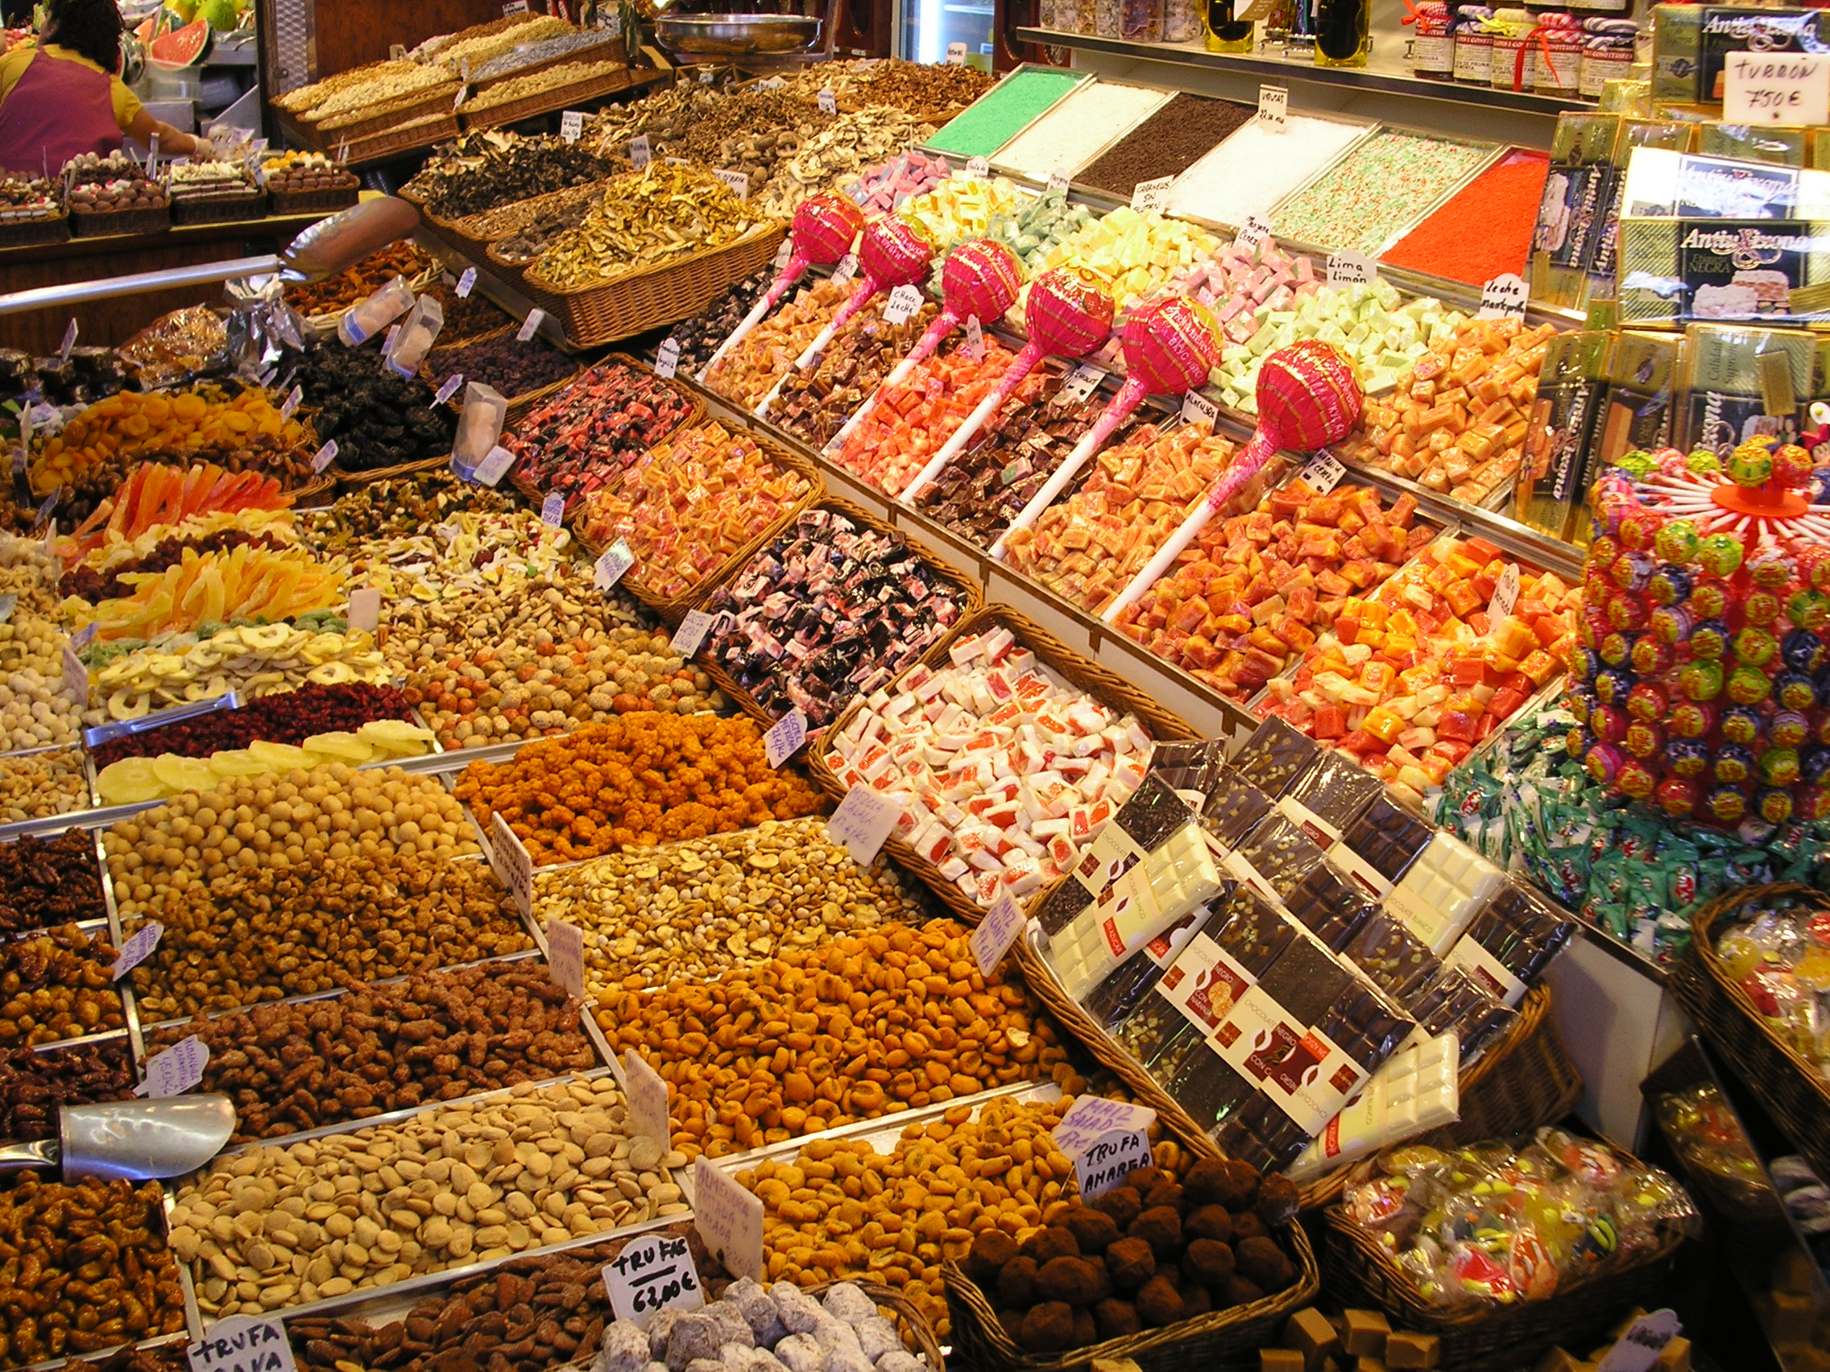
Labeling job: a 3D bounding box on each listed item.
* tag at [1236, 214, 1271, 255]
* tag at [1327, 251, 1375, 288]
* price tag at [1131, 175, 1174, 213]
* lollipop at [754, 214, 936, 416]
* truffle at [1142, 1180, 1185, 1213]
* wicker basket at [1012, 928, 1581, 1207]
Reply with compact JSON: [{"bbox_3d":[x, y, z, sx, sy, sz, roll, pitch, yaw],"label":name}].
[{"bbox_3d":[0.374,-0.500,2.230,0.004,0.050,0.048,13,14,-37],"label":"tag"},{"bbox_3d":[0.479,-0.456,2.209,0.056,0.048,0.003,20,13,40],"label":"tag"},{"bbox_3d":[0.302,-0.627,2.566,0.058,0.045,0.003,20,3,40],"label":"price tag"},{"bbox_3d":[-0.102,-0.498,2.719,0.106,0.349,0.106,39,3,-38],"label":"lollipop"},{"bbox_3d":[0.154,0.321,1.249,0.029,0.028,0.029,1,22,0],"label":"truffle"},{"bbox_3d":[0.289,0.244,1.560,0.250,0.122,0.420,-39,33,-4],"label":"wicker basket"}]

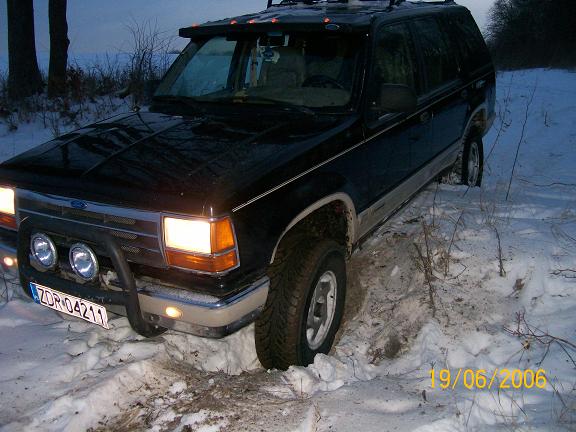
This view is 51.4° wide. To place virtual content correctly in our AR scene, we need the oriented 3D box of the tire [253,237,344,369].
[{"bbox_3d":[0.093,0.495,3.261,0.245,0.745,0.745,8,24,25],"label":"tire"}]

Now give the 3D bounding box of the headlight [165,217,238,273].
[{"bbox_3d":[-0.367,0.111,2.519,0.290,0.225,0.150,10,24,31],"label":"headlight"}]

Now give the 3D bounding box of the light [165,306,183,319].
[{"bbox_3d":[-0.484,0.408,2.570,0.080,0.052,0.045,10,24,31],"label":"light"}]

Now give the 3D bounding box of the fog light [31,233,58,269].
[{"bbox_3d":[-1.120,0.147,2.837,0.175,0.175,0.090,10,24,31],"label":"fog light"}]

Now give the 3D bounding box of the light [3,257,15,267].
[{"bbox_3d":[-1.453,0.241,3.155,0.080,0.052,0.045,10,24,31],"label":"light"}]

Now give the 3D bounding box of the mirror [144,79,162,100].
[{"bbox_3d":[-0.981,-0.936,4.335,0.220,0.150,0.130,10,24,31],"label":"mirror"}]

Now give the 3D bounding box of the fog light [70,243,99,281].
[{"bbox_3d":[-0.881,0.187,2.693,0.175,0.175,0.090,10,24,31],"label":"fog light"}]

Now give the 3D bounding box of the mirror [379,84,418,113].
[{"bbox_3d":[0.610,-0.653,3.329,0.220,0.150,0.130,10,24,31],"label":"mirror"}]

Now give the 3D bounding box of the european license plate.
[{"bbox_3d":[-1.026,0.420,2.808,0.520,0.114,0.015,10,28,31],"label":"european license plate"}]

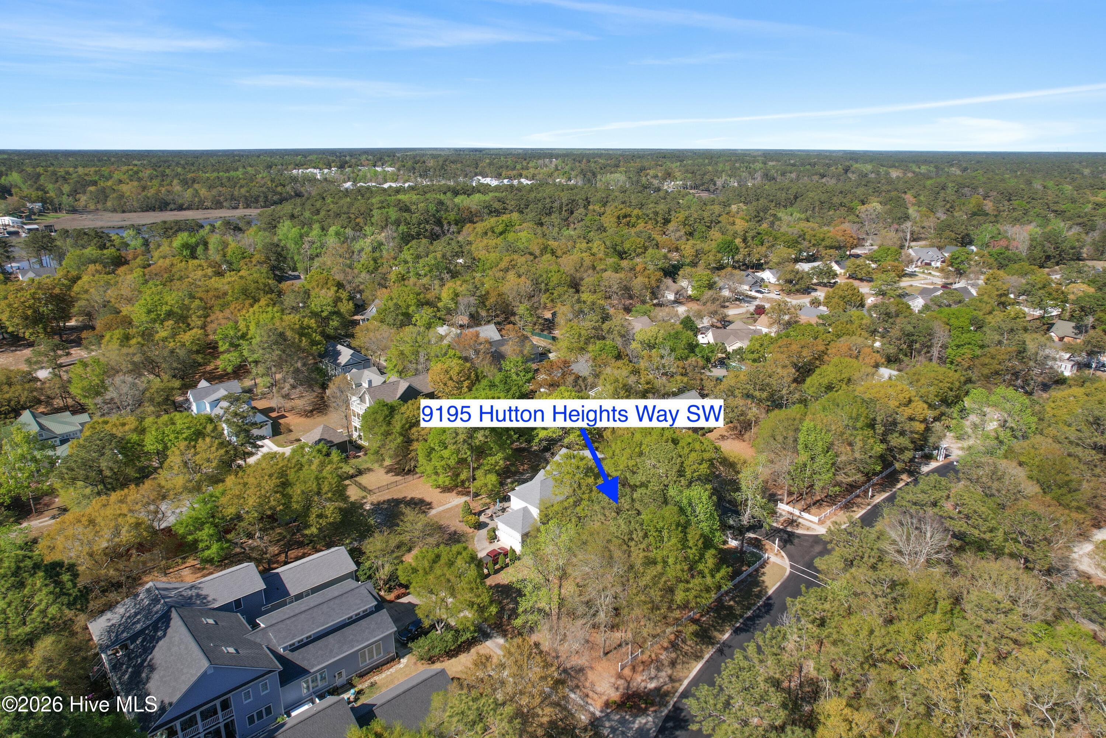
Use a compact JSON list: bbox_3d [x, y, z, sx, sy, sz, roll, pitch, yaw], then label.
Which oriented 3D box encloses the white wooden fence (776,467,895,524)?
[{"bbox_3d":[55.460,22.040,129.380,32.300,1.200,8.200,-16,24,-40],"label":"white wooden fence"}]

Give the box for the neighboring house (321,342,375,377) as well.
[{"bbox_3d":[-59.670,-2.850,194.980,10.000,7.500,14.200,-17,25,-42],"label":"neighboring house"}]

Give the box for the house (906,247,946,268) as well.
[{"bbox_3d":[210.130,-62.920,380.060,19.000,8.200,16.000,-1,18,-2],"label":"house"}]

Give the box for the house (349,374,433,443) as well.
[{"bbox_3d":[-33.730,7.530,144.710,18.820,11.580,12.060,-15,24,-40],"label":"house"}]

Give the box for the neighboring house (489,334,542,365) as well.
[{"bbox_3d":[-13.250,-5.730,204.910,15.200,7.000,13.800,-13,22,-36],"label":"neighboring house"}]

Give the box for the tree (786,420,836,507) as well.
[{"bbox_3d":[43.830,15.730,113.980,7.720,15.440,7.240,0,18,0],"label":"tree"}]

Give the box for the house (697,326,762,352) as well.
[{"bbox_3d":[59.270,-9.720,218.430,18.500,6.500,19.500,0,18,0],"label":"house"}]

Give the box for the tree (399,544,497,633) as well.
[{"bbox_3d":[-13.660,29.710,89.240,12.000,11.200,11.700,0,18,0],"label":"tree"}]

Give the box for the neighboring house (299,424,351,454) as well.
[{"bbox_3d":[-48.470,14.790,143.900,7.500,5.600,7.900,-17,25,-42],"label":"neighboring house"}]

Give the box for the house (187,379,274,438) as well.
[{"bbox_3d":[-76.030,9.240,157.730,11.500,7.500,30.500,-17,25,-42],"label":"house"}]

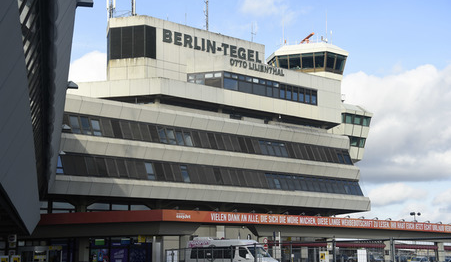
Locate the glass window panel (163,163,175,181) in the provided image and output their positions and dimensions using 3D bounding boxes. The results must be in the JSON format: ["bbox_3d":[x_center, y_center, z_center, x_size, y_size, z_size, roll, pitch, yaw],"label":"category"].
[{"bbox_3d":[-5.558,4.046,75.674,1.017,1.744,0.100,8,-31,-41],"label":"glass window panel"}]

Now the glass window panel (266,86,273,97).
[{"bbox_3d":[5.571,-4.881,97.254,0.949,1.247,0.100,8,-12,-42],"label":"glass window panel"}]

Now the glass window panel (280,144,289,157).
[{"bbox_3d":[6.793,2.245,89.361,1.017,1.744,0.100,8,-31,-41],"label":"glass window panel"}]

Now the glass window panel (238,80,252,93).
[{"bbox_3d":[2.312,-5.088,89.962,2.185,1.236,0.100,8,-12,-43],"label":"glass window panel"}]

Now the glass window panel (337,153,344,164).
[{"bbox_3d":[15.343,3.669,103.548,0.929,1.433,0.100,8,-35,-41],"label":"glass window panel"}]

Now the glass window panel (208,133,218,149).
[{"bbox_3d":[-1.384,1.067,84.202,0.989,1.905,0.100,8,-32,-43],"label":"glass window panel"}]

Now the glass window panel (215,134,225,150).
[{"bbox_3d":[-0.565,1.179,84.961,0.989,1.906,0.100,8,-32,-43],"label":"glass window panel"}]

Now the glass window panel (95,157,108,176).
[{"bbox_3d":[-12.054,3.451,75.442,1.100,2.300,0.100,8,-31,-43],"label":"glass window panel"}]

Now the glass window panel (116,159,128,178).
[{"bbox_3d":[-10.445,3.837,78.709,1.129,1.926,0.100,8,-35,-42],"label":"glass window panel"}]

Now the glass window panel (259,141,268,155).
[{"bbox_3d":[4.264,1.964,87.086,1.017,1.744,0.100,8,-31,-41],"label":"glass window panel"}]

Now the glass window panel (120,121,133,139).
[{"bbox_3d":[-9.570,-0.048,75.024,1.017,1.744,0.100,8,-31,-41],"label":"glass window panel"}]

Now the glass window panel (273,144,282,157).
[{"bbox_3d":[6.063,2.314,90.931,0.966,1.372,0.100,8,-32,-43],"label":"glass window panel"}]

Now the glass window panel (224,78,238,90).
[{"bbox_3d":[0.604,-5.318,88.379,2.155,1.190,0.100,8,-12,-43],"label":"glass window panel"}]

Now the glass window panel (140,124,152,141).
[{"bbox_3d":[-8.149,0.155,80.055,1.100,2.300,0.100,8,-31,-43],"label":"glass window panel"}]

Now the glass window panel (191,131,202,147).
[{"bbox_3d":[-3.164,0.927,84.668,1.100,2.200,0.100,8,-31,-43],"label":"glass window panel"}]

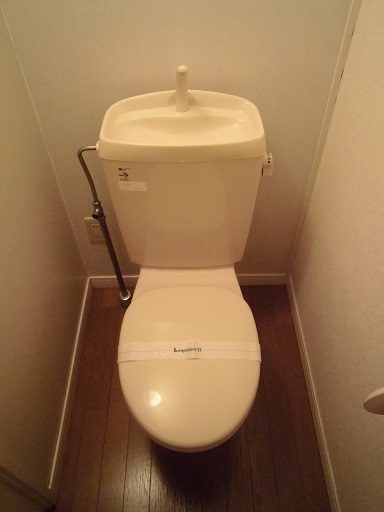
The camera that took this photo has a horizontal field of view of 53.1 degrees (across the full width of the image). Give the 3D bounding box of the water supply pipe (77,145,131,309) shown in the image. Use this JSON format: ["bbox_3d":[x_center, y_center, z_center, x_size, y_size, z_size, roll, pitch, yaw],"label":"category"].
[{"bbox_3d":[-0.275,-0.047,1.289,0.070,0.719,0.050,-1,47,0],"label":"water supply pipe"}]

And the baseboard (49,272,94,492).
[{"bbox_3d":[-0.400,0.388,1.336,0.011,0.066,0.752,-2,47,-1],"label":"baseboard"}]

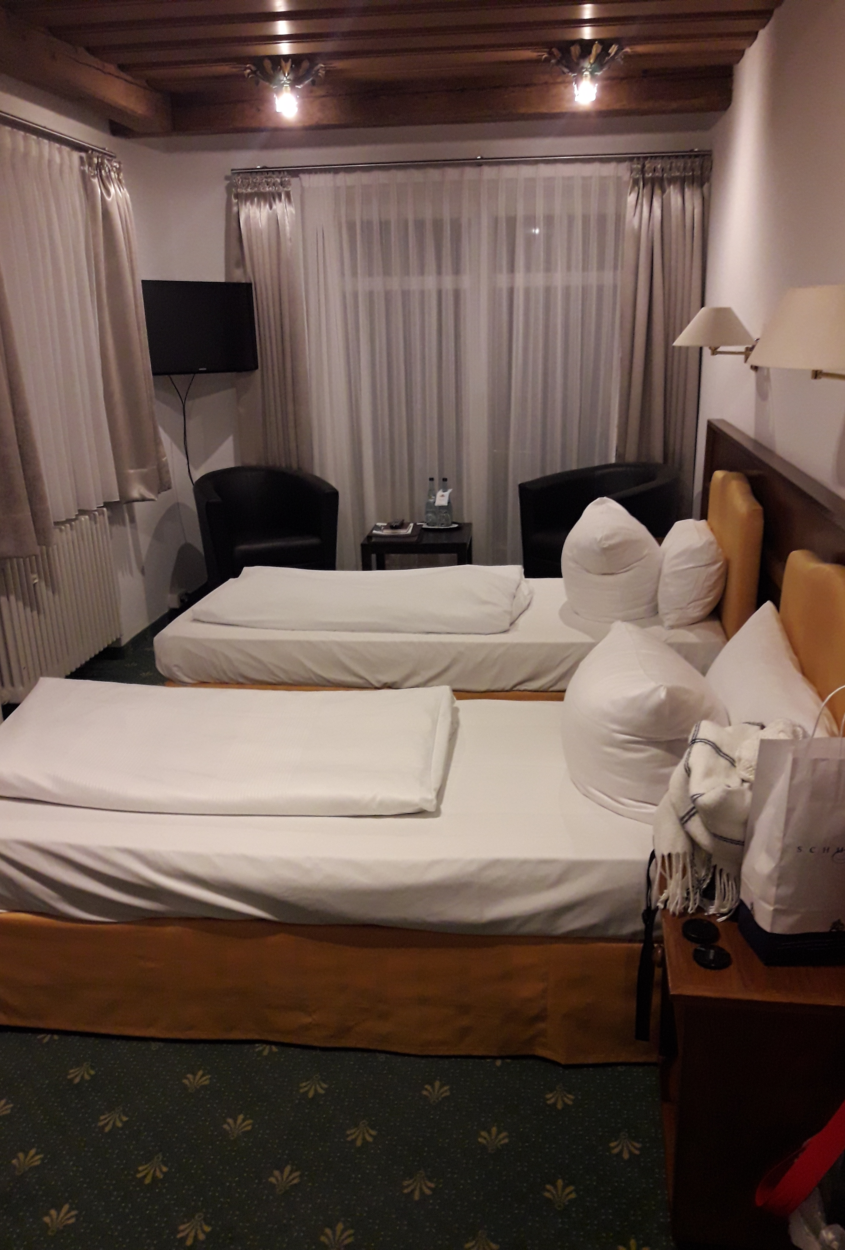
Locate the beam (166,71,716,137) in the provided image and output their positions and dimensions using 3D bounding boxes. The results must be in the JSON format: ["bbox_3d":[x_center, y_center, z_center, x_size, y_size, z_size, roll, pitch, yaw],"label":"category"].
[{"bbox_3d":[0.082,-2.515,4.873,2.710,0.170,0.180,0,17,6],"label":"beam"}]

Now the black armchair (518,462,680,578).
[{"bbox_3d":[0.991,-0.442,5.420,0.650,0.770,0.710,-13,20,-32],"label":"black armchair"}]

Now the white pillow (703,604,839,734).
[{"bbox_3d":[0.803,0.184,2.395,0.200,0.370,0.730,14,18,3],"label":"white pillow"}]

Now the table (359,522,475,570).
[{"bbox_3d":[-0.013,-0.284,5.543,0.550,0.450,0.550,0,17,6],"label":"table"}]

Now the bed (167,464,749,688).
[{"bbox_3d":[0.143,-0.073,3.925,2.100,1.020,0.920,0,17,7],"label":"bed"}]

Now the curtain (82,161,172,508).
[{"bbox_3d":[-1.451,-1.407,5.003,0.140,1.620,0.660,0,17,7],"label":"curtain"}]

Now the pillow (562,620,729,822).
[{"bbox_3d":[0.545,0.178,2.509,0.380,0.340,0.610,0,17,7],"label":"pillow"}]

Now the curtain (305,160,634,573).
[{"bbox_3d":[0.240,-1.374,5.828,1.880,2.320,0.100,0,17,7],"label":"curtain"}]

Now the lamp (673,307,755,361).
[{"bbox_3d":[1.132,-1.084,3.836,0.360,0.230,0.320,0,17,6],"label":"lamp"}]

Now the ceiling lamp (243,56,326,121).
[{"bbox_3d":[-0.593,-2.341,4.441,0.360,0.210,0.360,0,17,6],"label":"ceiling lamp"}]

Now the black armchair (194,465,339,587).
[{"bbox_3d":[-0.892,-0.491,5.831,0.740,0.760,0.680,-7,18,-15],"label":"black armchair"}]

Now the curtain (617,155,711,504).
[{"bbox_3d":[1.328,-1.355,5.658,0.450,2.320,0.140,0,17,7],"label":"curtain"}]

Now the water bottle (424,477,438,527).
[{"bbox_3d":[0.048,-0.681,5.604,0.066,0.277,0.066,0,17,7],"label":"water bottle"}]

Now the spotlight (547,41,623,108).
[{"bbox_3d":[0.705,-2.331,4.305,0.350,0.210,0.350,0,17,6],"label":"spotlight"}]

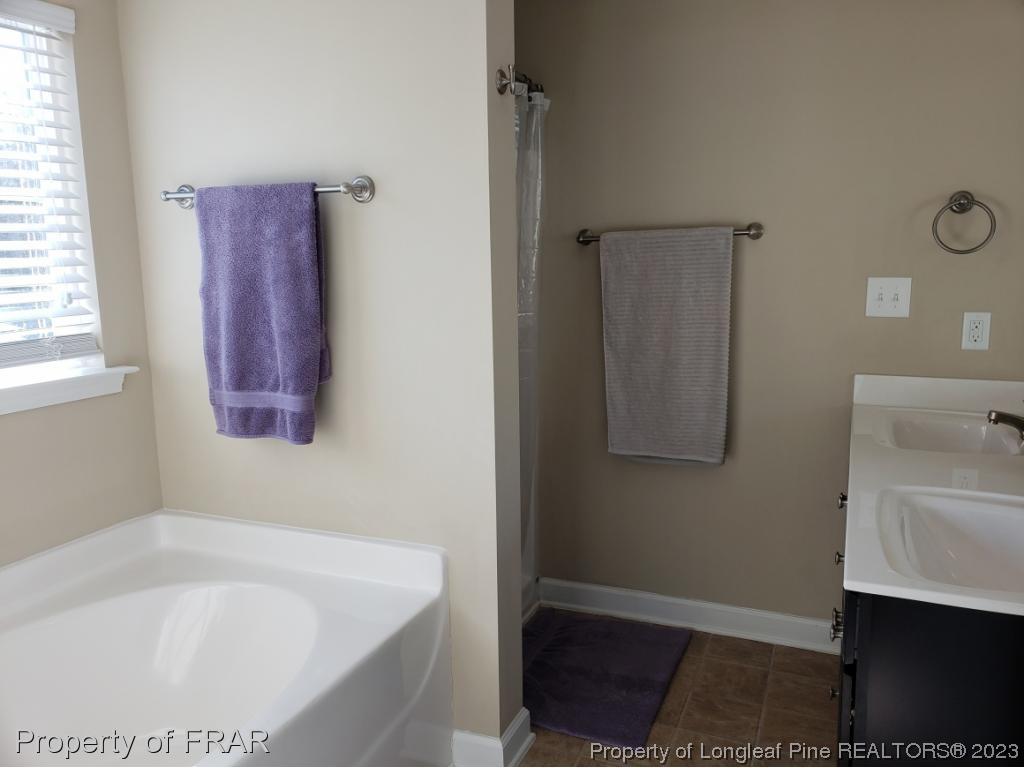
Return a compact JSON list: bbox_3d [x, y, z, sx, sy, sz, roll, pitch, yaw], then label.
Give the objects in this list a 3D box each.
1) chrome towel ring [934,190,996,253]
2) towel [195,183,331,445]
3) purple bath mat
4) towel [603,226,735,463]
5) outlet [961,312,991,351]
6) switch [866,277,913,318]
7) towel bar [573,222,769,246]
[{"bbox_3d":[1.362,-0.487,2.320,0.167,0.188,0.066,3,10,24],"label":"chrome towel ring"},{"bbox_3d":[-0.669,-0.188,2.084,0.395,0.680,0.090,3,10,24],"label":"towel"},{"bbox_3d":[0.261,0.963,2.632,0.570,0.016,0.745,3,10,24],"label":"purple bath mat"},{"bbox_3d":[0.536,-0.133,2.721,0.450,0.807,0.070,3,10,24],"label":"towel"},{"bbox_3d":[1.434,-0.162,2.373,0.071,0.115,0.010,3,10,24],"label":"outlet"},{"bbox_3d":[1.204,-0.275,2.455,0.124,0.123,0.015,3,10,24],"label":"switch"},{"bbox_3d":[0.531,-0.521,2.679,0.665,0.060,0.082,3,10,24],"label":"towel bar"}]

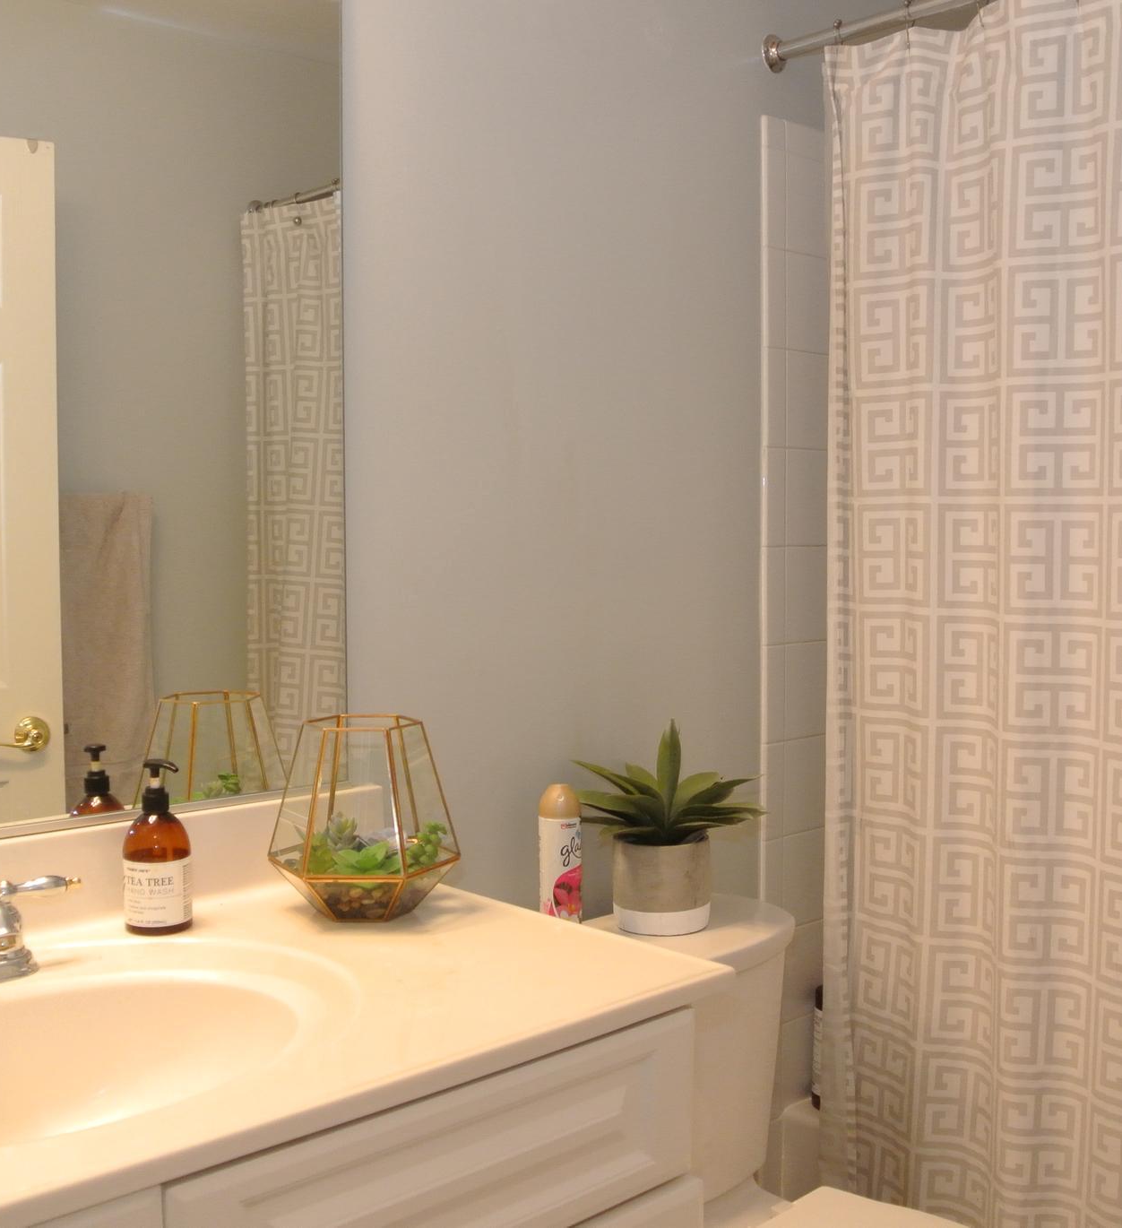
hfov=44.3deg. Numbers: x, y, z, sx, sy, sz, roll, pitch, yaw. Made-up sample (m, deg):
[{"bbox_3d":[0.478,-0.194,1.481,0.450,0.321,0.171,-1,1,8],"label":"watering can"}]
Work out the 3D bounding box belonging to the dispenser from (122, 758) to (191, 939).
[{"bbox_3d":[-0.409,0.232,1.398,0.067,0.172,0.067,0,3,0],"label":"dispenser"}]

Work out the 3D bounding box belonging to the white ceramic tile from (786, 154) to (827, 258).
[{"bbox_3d":[0.408,-0.659,2.224,0.150,0.153,0.010,-2,4,-43],"label":"white ceramic tile"}]

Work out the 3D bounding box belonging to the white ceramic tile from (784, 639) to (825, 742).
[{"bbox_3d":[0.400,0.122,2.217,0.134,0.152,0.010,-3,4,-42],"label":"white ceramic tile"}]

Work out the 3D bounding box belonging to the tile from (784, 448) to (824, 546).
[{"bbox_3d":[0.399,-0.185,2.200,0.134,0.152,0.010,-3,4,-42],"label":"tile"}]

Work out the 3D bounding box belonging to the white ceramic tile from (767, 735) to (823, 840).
[{"bbox_3d":[0.376,0.279,2.234,0.150,0.153,0.010,-2,4,-43],"label":"white ceramic tile"}]

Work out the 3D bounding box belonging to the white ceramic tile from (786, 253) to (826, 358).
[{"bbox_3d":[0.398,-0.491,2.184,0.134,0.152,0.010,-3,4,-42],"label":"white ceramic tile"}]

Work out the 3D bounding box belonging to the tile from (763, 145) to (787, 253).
[{"bbox_3d":[0.325,-0.641,2.110,0.057,0.152,0.010,-3,4,-42],"label":"tile"}]

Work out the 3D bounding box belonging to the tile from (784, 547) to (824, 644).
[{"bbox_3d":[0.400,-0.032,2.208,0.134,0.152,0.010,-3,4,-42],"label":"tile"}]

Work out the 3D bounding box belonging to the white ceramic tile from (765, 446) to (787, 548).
[{"bbox_3d":[0.335,-0.185,2.175,0.060,0.153,0.010,-2,4,-43],"label":"white ceramic tile"}]

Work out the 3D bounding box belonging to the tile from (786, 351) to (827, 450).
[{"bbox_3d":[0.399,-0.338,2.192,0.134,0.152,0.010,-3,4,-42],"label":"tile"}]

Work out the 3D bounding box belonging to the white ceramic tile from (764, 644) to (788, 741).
[{"bbox_3d":[0.328,0.126,2.150,0.057,0.152,0.010,-3,4,-42],"label":"white ceramic tile"}]

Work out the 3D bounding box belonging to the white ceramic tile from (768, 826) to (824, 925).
[{"bbox_3d":[0.382,0.431,2.246,0.150,0.153,0.010,-2,4,-43],"label":"white ceramic tile"}]

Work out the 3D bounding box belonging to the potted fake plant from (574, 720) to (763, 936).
[{"bbox_3d":[0.143,0.276,1.820,0.258,0.275,0.245,0,3,0],"label":"potted fake plant"}]

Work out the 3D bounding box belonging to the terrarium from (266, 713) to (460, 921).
[{"bbox_3d":[-0.208,0.215,1.457,0.203,0.201,0.178,0,3,-1],"label":"terrarium"}]

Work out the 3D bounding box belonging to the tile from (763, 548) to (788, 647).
[{"bbox_3d":[0.336,-0.030,2.183,0.060,0.153,0.010,-2,4,-43],"label":"tile"}]

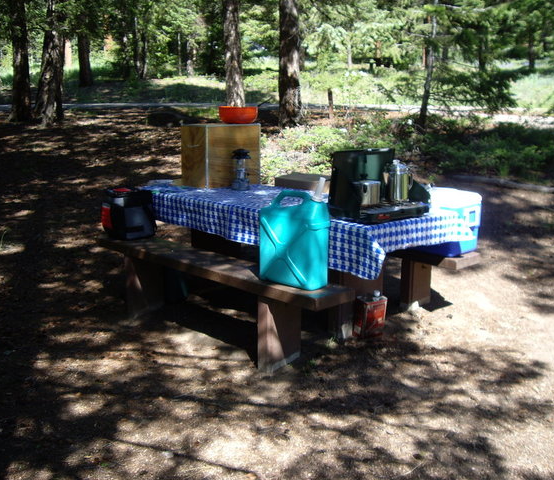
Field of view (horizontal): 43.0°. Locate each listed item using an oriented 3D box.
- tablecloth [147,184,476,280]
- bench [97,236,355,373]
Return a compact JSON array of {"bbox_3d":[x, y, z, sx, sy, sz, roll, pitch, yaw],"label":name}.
[{"bbox_3d":[0.082,-0.144,4.827,0.980,0.280,2.140,-10,16,-44],"label":"tablecloth"},{"bbox_3d":[-0.436,0.363,4.445,0.300,0.495,2.130,-10,16,-44],"label":"bench"}]

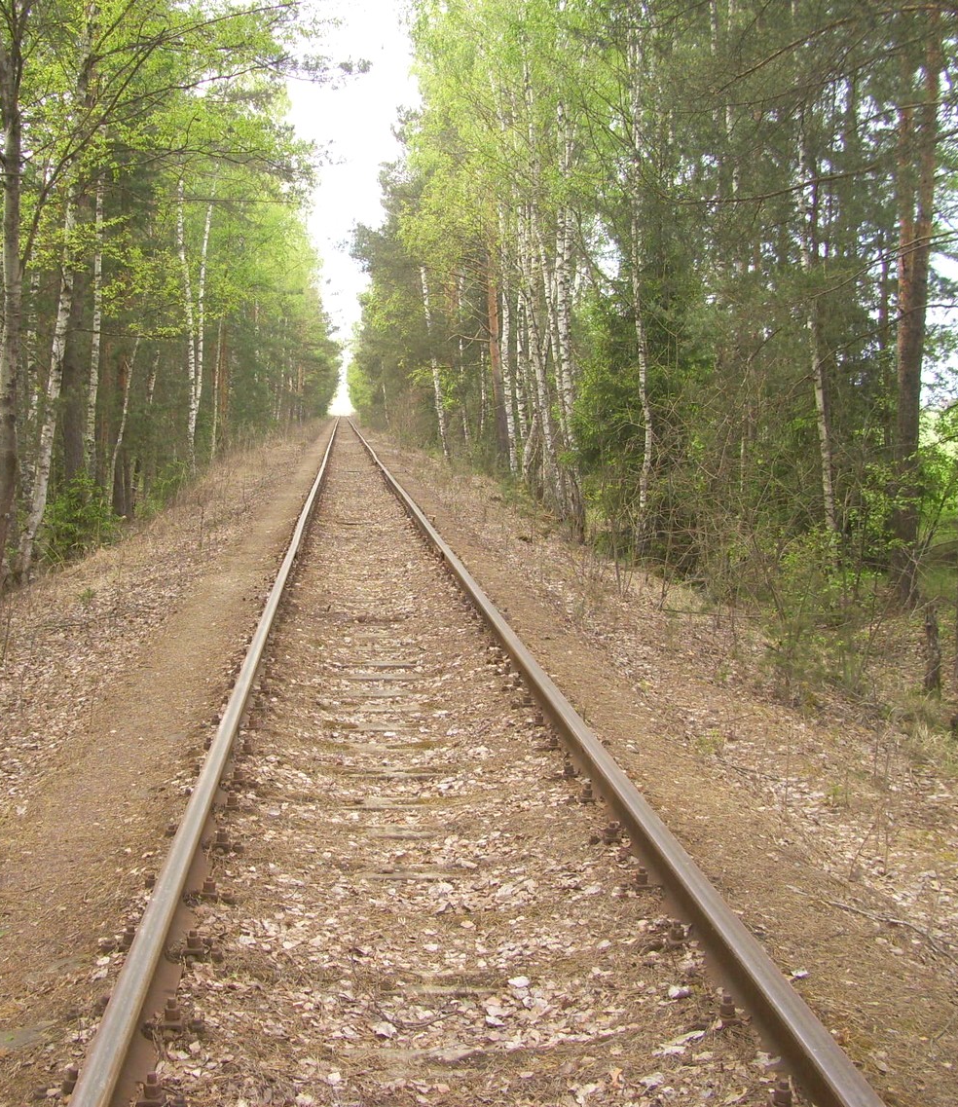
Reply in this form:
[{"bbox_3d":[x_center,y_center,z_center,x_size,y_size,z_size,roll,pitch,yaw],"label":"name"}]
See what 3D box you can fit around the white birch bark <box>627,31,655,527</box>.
[{"bbox_3d":[2.813,-4.694,25.165,0.270,8.470,0.220,-1,6,0],"label":"white birch bark"}]

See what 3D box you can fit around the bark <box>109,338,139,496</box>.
[{"bbox_3d":[-8.267,-3.194,33.850,0.190,3.740,0.170,11,5,-1],"label":"bark"}]

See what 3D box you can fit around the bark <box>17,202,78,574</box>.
[{"bbox_3d":[-6.321,-2.405,21.368,0.280,5.540,0.240,9,5,-1],"label":"bark"}]

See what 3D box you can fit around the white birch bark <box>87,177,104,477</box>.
[{"bbox_3d":[-7.723,-4.534,29.199,0.190,5.980,0.180,3,6,0],"label":"white birch bark"}]

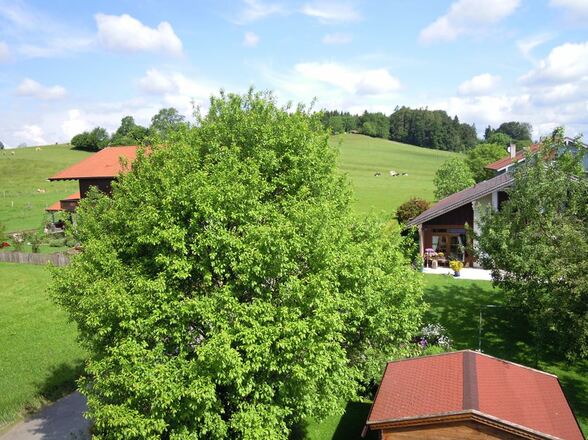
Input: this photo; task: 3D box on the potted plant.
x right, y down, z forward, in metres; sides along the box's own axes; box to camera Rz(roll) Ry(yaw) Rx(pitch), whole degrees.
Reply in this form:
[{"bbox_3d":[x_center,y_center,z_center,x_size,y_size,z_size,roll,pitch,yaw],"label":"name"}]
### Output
[{"bbox_3d":[9.693,2.879,28.354,0.800,0.940,0.800,0,7,19],"label":"potted plant"}]

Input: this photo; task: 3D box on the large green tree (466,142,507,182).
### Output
[{"bbox_3d":[25.382,-5.860,62.474,5.800,8.300,5.800,1,7,22],"label":"large green tree"}]

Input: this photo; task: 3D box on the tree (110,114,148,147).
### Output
[{"bbox_3d":[-52.438,-27.965,152.628,12.000,11.000,12.000,-4,7,-18],"label":"tree"}]

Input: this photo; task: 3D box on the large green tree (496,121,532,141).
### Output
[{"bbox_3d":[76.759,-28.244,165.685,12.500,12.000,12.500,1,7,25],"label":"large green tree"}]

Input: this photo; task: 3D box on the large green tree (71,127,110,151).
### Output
[{"bbox_3d":[-66.246,-26.200,155.457,12.500,8.000,12.500,-5,7,-22],"label":"large green tree"}]

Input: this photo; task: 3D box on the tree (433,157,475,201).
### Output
[{"bbox_3d":[16.327,-2.888,48.400,4.600,7.000,4.600,0,7,19],"label":"tree"}]

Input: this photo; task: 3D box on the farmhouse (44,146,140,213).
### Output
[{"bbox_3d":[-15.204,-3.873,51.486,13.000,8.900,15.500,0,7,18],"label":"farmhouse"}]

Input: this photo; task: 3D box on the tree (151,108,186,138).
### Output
[{"bbox_3d":[-39.938,-29.779,152.714,11.500,12.500,11.500,-4,7,-14],"label":"tree"}]

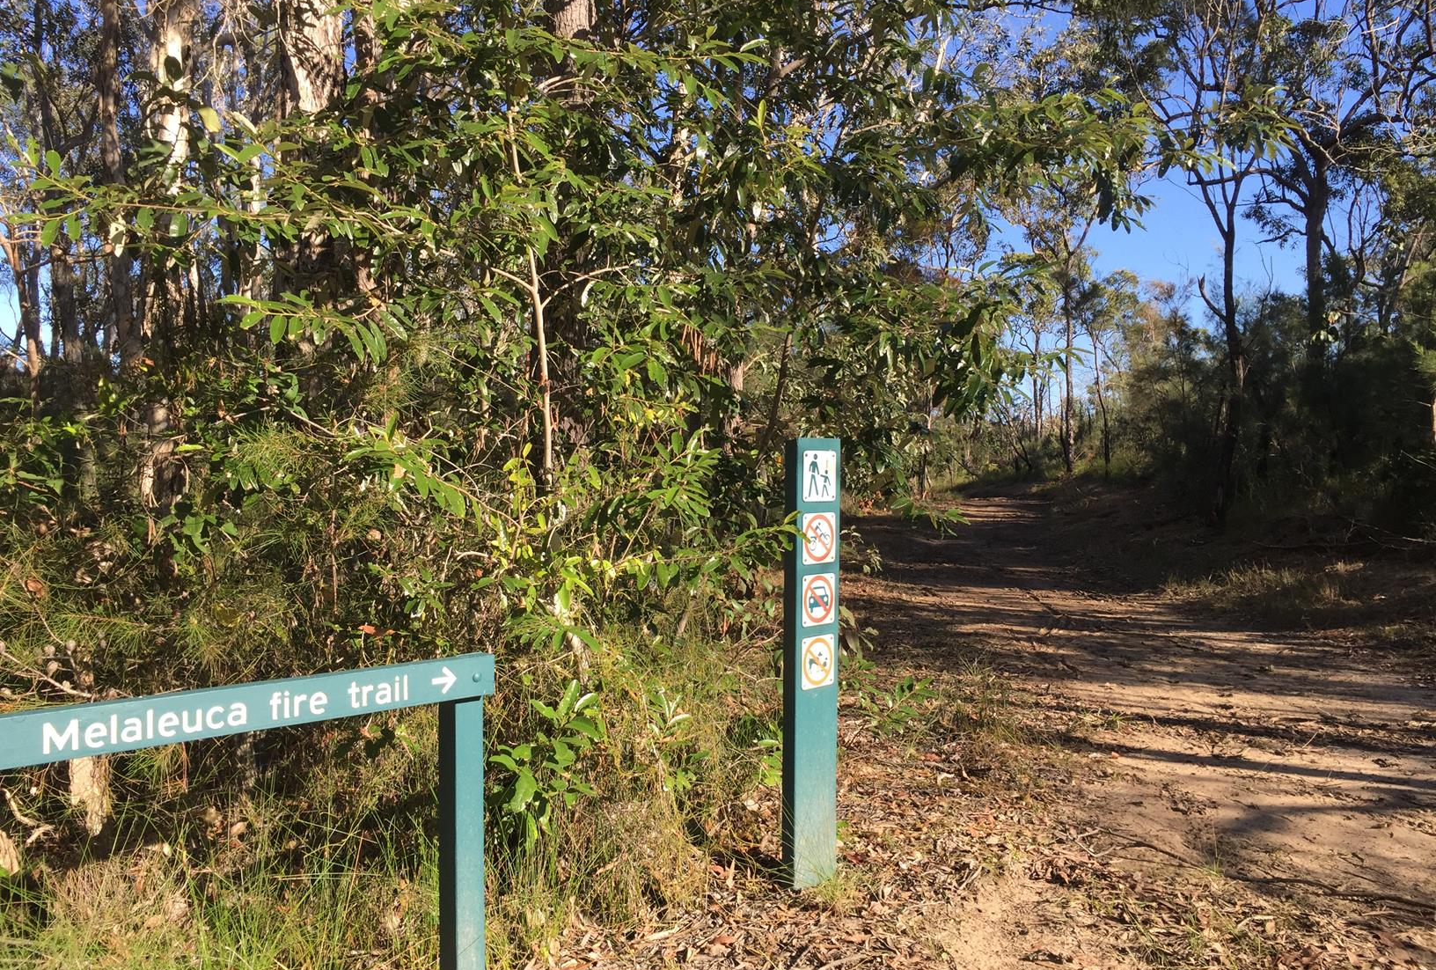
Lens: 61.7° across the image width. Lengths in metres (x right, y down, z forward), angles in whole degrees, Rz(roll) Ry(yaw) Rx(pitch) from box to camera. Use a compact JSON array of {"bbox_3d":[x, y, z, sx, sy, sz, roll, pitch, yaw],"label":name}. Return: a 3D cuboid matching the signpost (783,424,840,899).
[{"bbox_3d":[0.282,0.528,3.641,0.047,1.335,0.199,2,2,45],"label":"signpost"}]

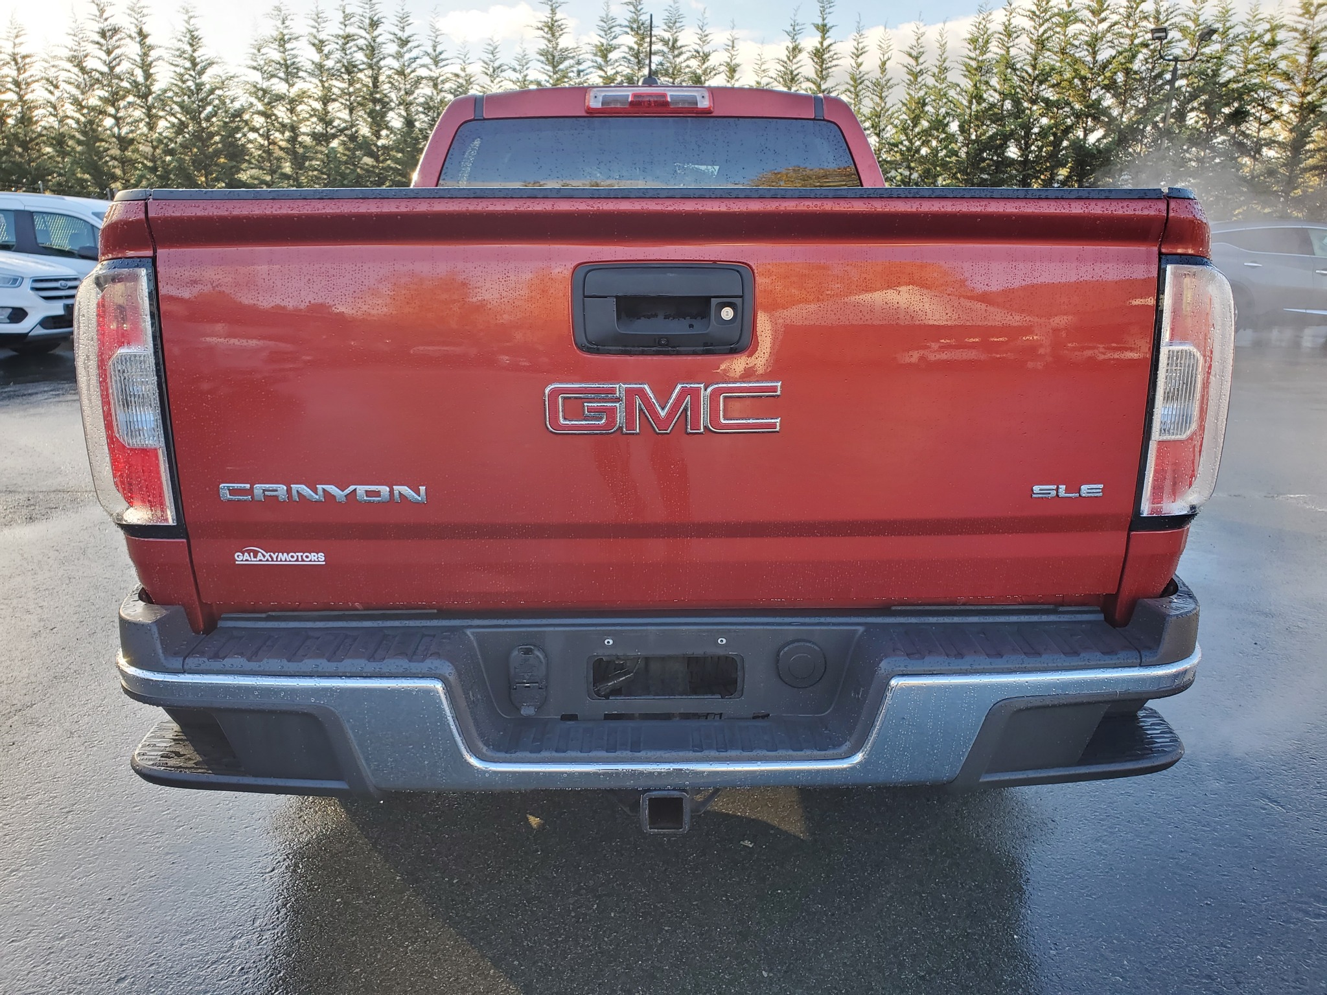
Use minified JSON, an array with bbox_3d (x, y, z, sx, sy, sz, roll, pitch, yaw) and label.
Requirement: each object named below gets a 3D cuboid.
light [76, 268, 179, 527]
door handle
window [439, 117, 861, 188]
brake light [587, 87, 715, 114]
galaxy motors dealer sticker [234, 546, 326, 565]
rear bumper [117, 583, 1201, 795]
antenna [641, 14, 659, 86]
[{"bbox_3d":[-0.808,-0.160,1.530,0.180,0.410,0.180,0,15,-1],"label":"light"},{"bbox_3d":[0.000,-0.272,1.442,0.260,0.130,0.045,0,15,-1],"label":"door handle"},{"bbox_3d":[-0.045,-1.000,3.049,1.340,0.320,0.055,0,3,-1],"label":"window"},{"bbox_3d":[-0.047,-1.209,3.033,0.390,0.073,0.050,0,15,-1],"label":"brake light"},{"bbox_3d":[-0.583,0.087,1.515,0.140,0.030,0.004,0,15,-1],"label":"galaxy motors dealer sticker"},{"bbox_3d":[-0.008,0.288,1.587,1.680,0.275,0.320,0,15,-1],"label":"rear bumper"},{"bbox_3d":[-0.045,-1.399,3.163,0.055,0.235,0.130,0,15,-1],"label":"antenna"}]

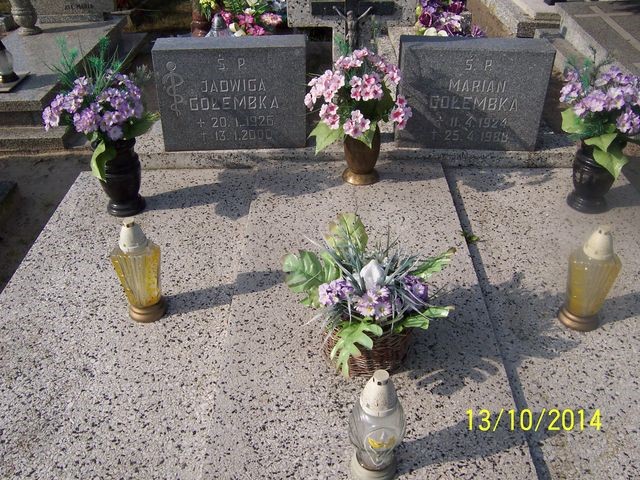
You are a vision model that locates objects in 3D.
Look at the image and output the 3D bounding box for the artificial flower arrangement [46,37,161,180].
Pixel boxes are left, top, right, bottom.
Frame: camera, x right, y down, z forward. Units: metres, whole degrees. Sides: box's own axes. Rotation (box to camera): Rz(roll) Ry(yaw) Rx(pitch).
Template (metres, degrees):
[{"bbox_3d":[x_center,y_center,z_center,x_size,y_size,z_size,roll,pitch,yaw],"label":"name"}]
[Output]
[{"bbox_3d":[-0.622,-0.369,1.762,0.324,0.386,0.278,0,35,0],"label":"artificial flower arrangement"}]

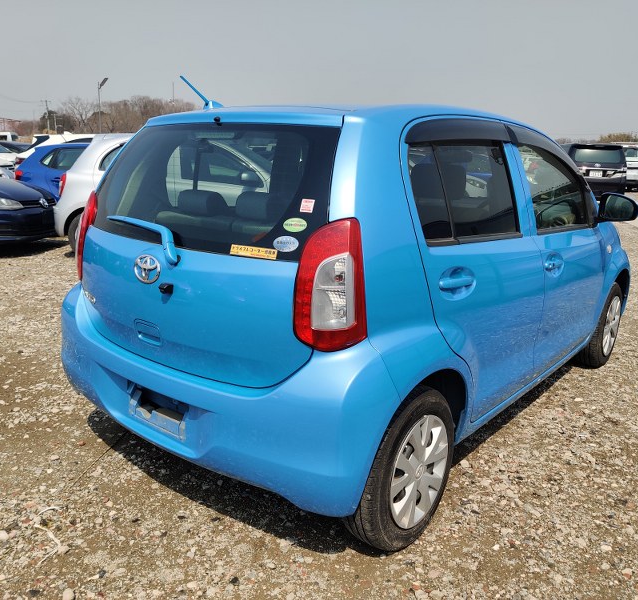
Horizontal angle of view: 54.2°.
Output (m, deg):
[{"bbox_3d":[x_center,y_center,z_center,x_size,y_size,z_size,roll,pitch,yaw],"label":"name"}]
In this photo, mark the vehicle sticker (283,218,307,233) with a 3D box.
[{"bbox_3d":[-0.070,-0.221,1.853,0.077,0.044,0.003,7,-12,23],"label":"vehicle sticker"}]

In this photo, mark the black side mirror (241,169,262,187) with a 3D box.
[{"bbox_3d":[-0.797,-1.413,7.257,0.160,0.170,0.210,2,13,4],"label":"black side mirror"}]

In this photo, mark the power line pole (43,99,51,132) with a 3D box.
[{"bbox_3d":[-53.227,-33.764,122.783,1.600,10.500,0.500,1,13,0],"label":"power line pole"}]

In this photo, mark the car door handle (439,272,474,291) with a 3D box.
[{"bbox_3d":[0.453,-0.056,2.024,0.040,0.042,0.230,12,15,37],"label":"car door handle"}]

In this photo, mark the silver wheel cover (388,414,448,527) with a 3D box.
[{"bbox_3d":[0.348,0.587,2.133,0.050,0.390,0.390,12,17,37],"label":"silver wheel cover"}]

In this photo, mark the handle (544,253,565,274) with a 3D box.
[{"bbox_3d":[1.053,-0.163,2.784,0.055,0.100,0.210,11,16,37],"label":"handle"}]

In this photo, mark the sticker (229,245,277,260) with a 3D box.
[{"bbox_3d":[-0.199,-0.141,1.881,0.175,0.036,0.004,9,-16,27],"label":"sticker"}]

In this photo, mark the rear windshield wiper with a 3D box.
[{"bbox_3d":[-0.621,-0.206,2.138,0.090,0.110,0.520,-11,18,-41],"label":"rear windshield wiper"}]

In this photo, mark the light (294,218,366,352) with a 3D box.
[{"bbox_3d":[0.045,-0.051,1.774,0.215,0.350,0.175,9,15,26],"label":"light"}]

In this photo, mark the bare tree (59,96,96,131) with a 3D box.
[{"bbox_3d":[-32.897,-24.179,85.000,5.000,6.500,5.000,2,14,0],"label":"bare tree"}]

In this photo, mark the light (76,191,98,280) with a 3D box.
[{"bbox_3d":[-0.963,-0.254,2.545,0.200,0.375,0.210,11,16,37],"label":"light"}]

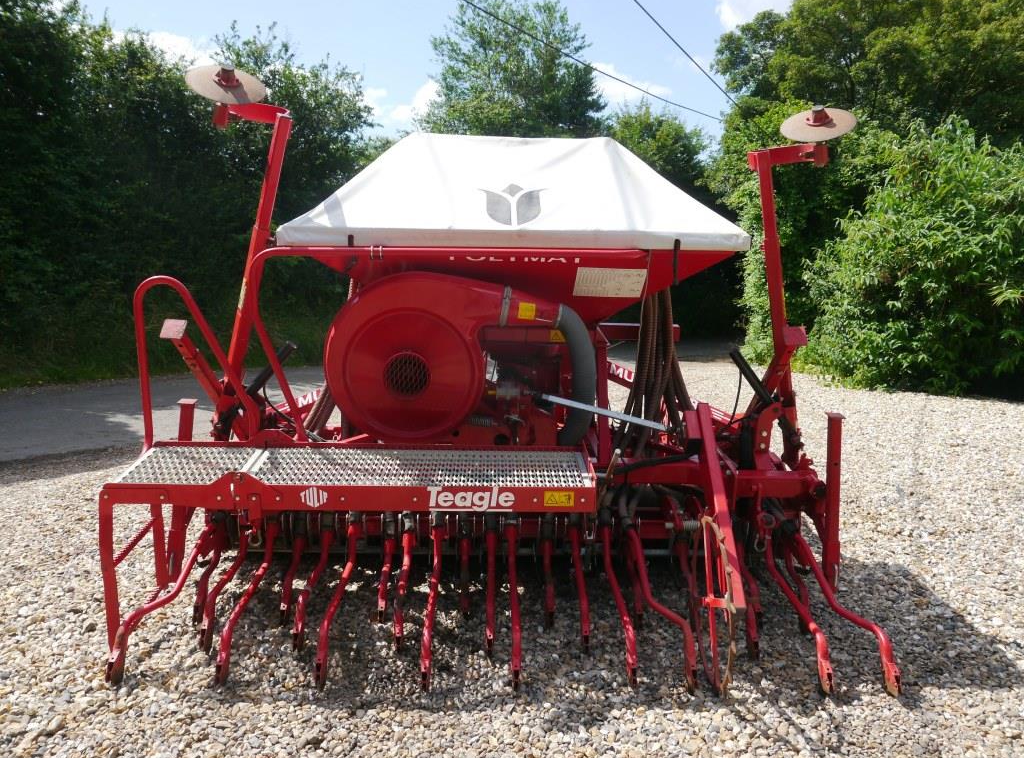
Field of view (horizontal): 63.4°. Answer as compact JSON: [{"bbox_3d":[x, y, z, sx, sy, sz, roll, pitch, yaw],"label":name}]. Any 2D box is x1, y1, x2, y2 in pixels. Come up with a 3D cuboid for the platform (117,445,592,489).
[{"bbox_3d":[-0.609,0.374,3.329,1.815,0.050,0.480,0,10,0],"label":"platform"}]

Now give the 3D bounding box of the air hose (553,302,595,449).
[{"bbox_3d":[0.290,0.009,3.784,0.205,0.707,0.140,0,10,0],"label":"air hose"}]

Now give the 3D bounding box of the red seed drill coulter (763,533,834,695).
[{"bbox_3d":[1.157,0.924,3.371,0.063,0.368,0.721,0,10,0],"label":"red seed drill coulter"}]

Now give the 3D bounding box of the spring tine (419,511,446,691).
[{"bbox_3d":[-0.322,0.875,3.363,0.050,0.435,0.721,0,10,0],"label":"spring tine"}]

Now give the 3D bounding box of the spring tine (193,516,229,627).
[{"bbox_3d":[-1.255,0.810,3.450,0.130,0.402,0.185,0,12,-1],"label":"spring tine"}]

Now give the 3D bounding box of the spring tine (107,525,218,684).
[{"bbox_3d":[-1.348,0.861,3.250,0.245,0.402,0.593,0,12,-1],"label":"spring tine"}]

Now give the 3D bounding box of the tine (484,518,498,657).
[{"bbox_3d":[-0.087,0.867,3.533,0.046,0.403,0.540,0,10,0],"label":"tine"}]

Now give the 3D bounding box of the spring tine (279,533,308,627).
[{"bbox_3d":[-0.971,0.877,3.680,0.049,0.310,0.337,0,10,0],"label":"spring tine"}]

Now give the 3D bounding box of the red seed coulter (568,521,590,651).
[{"bbox_3d":[0.288,0.866,3.533,0.062,0.363,0.540,0,10,0],"label":"red seed coulter"}]

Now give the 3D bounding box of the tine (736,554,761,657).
[{"bbox_3d":[0.946,0.876,3.345,0.058,0.356,0.391,0,12,-1],"label":"tine"}]

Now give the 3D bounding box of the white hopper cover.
[{"bbox_3d":[0.011,-0.917,4.039,2.022,0.539,1.070,0,10,0],"label":"white hopper cover"}]

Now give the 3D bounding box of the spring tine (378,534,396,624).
[{"bbox_3d":[-0.556,0.877,3.680,0.043,0.291,0.337,0,10,0],"label":"spring tine"}]

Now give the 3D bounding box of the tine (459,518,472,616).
[{"bbox_3d":[-0.192,0.790,3.450,0.054,0.361,0.178,0,12,-1],"label":"tine"}]

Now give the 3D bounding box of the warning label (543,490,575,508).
[{"bbox_3d":[0.170,0.432,2.980,0.107,0.055,0.003,0,12,-1],"label":"warning label"}]

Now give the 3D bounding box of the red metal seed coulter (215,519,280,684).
[{"bbox_3d":[-1.039,0.855,3.250,0.089,0.405,0.596,0,12,-1],"label":"red metal seed coulter"}]

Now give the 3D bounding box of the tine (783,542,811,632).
[{"bbox_3d":[1.261,0.916,3.686,0.040,0.293,0.337,0,10,0],"label":"tine"}]

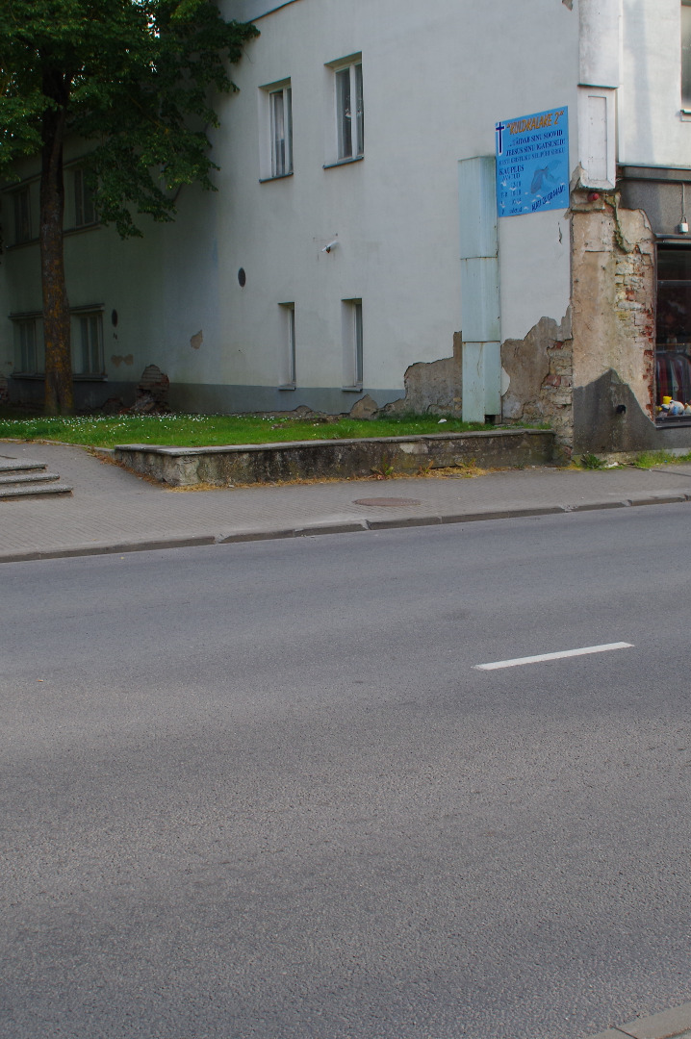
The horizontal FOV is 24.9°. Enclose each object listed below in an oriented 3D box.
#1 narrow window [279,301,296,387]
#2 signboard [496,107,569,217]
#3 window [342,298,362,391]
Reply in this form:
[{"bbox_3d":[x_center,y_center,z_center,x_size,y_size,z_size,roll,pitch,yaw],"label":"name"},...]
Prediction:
[{"bbox_3d":[-0.843,-2.821,25.516,0.200,1.376,0.554,-5,7,-30],"label":"narrow window"},{"bbox_3d":[2.300,-4.434,19.538,0.050,1.198,1.485,-5,7,-30],"label":"signboard"},{"bbox_3d":[0.214,-2.649,23.709,0.200,1.352,0.602,-5,7,-30],"label":"window"}]

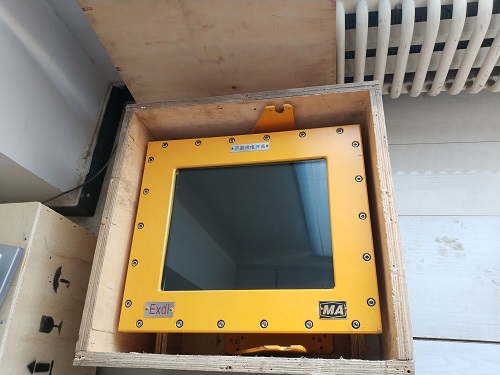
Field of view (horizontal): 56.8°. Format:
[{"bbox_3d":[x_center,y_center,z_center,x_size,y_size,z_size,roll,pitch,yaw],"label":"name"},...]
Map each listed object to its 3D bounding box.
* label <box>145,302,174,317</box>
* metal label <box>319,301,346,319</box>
[{"bbox_3d":[-0.179,0.241,0.912,0.060,0.003,0.031,-3,61,10],"label":"label"},{"bbox_3d":[0.152,0.226,0.851,0.050,0.003,0.033,-3,61,10],"label":"metal label"}]

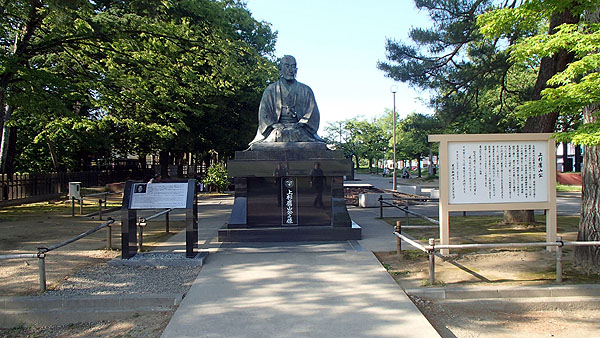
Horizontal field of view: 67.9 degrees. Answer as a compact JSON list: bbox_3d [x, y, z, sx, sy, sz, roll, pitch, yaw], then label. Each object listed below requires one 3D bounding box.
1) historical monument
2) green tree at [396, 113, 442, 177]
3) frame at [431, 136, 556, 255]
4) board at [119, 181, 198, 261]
[{"bbox_3d":[-0.235,-0.540,9.450,2.640,3.740,2.500,0,0,-3],"label":"historical monument"},{"bbox_3d":[12.300,-2.500,46.000,5.200,6.600,5.200,0,0,0],"label":"green tree"},{"bbox_3d":[3.000,0.380,6.820,2.070,1.820,0.170,0,0,-4],"label":"frame"},{"bbox_3d":[-2.000,0.715,6.430,0.990,1.090,0.430,0,0,-4],"label":"board"}]

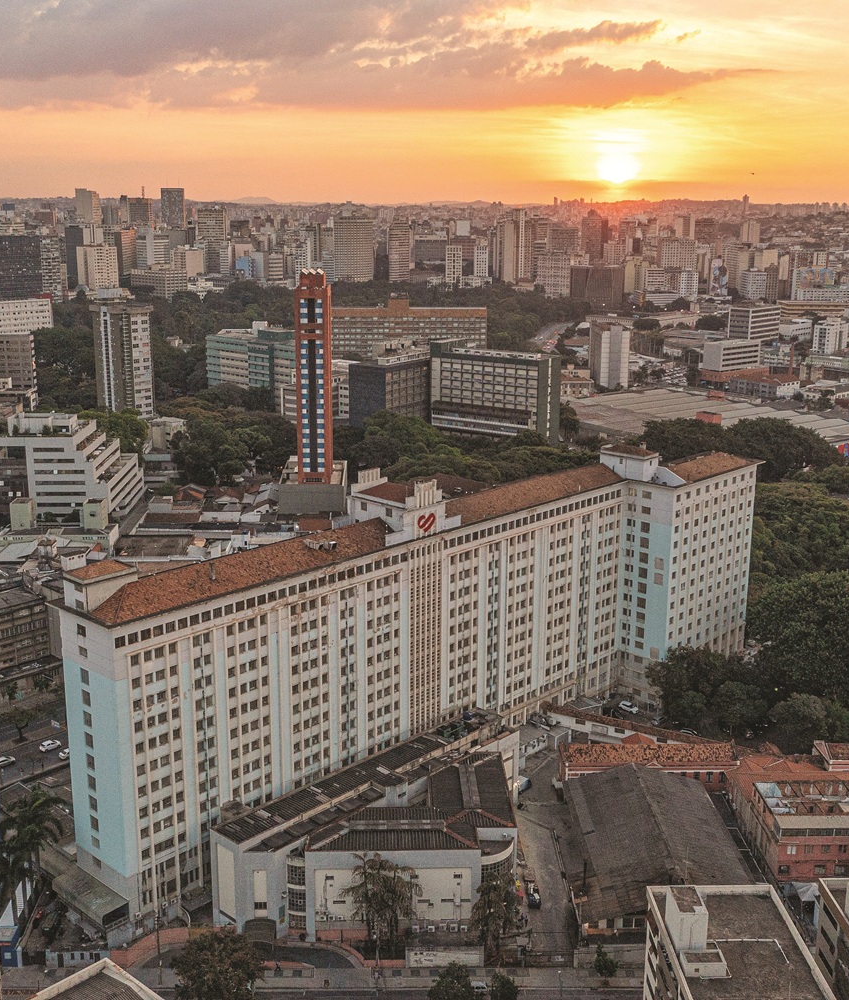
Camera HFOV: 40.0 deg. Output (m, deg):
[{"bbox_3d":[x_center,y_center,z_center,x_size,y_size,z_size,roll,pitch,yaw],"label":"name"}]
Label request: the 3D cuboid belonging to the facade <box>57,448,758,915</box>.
[{"bbox_3d":[11.909,23.423,226.046,27.160,55.520,165.700,13,18,41],"label":"facade"}]

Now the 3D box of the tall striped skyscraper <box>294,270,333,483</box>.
[{"bbox_3d":[-35.383,-35.151,376.996,10.500,76.640,13.000,0,14,-2],"label":"tall striped skyscraper"}]

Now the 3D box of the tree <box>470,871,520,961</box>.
[{"bbox_3d":[10.130,59.950,168.770,6.800,12.900,6.800,0,14,0],"label":"tree"}]

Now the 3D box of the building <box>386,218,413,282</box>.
[{"bbox_3d":[-29.525,-293.202,1379.240,24.500,77.156,22.000,3,14,12],"label":"building"}]

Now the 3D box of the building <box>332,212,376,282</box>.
[{"bbox_3d":[-81.695,-291.370,1363.947,47.000,88.650,20.000,0,14,-2],"label":"building"}]

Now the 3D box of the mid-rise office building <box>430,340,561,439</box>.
[{"bbox_3d":[29.538,-43.811,490.944,49.100,38.500,19.000,9,16,31],"label":"mid-rise office building"}]

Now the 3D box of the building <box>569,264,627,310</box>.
[{"bbox_3d":[195.371,-239.152,1328.424,60.000,55.480,25.000,0,14,-2],"label":"building"}]

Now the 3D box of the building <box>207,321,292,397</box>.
[{"bbox_3d":[-78.540,-65.540,572.320,71.000,36.810,18.000,14,19,43],"label":"building"}]

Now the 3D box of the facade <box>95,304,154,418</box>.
[{"bbox_3d":[-117.919,-53.704,464.002,21.500,49.200,11.500,10,17,36],"label":"facade"}]

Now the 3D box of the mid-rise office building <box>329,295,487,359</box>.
[{"bbox_3d":[-14.276,-98.244,716.186,104.000,50.220,18.000,0,14,-2],"label":"mid-rise office building"}]

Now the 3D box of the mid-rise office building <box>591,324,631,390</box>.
[{"bbox_3d":[110.750,-85.036,697.559,18.000,38.950,20.000,-1,14,-6],"label":"mid-rise office building"}]

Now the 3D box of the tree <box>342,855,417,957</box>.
[{"bbox_3d":[-6.180,58.778,167.693,9.500,14.200,8.000,0,14,0],"label":"tree"}]

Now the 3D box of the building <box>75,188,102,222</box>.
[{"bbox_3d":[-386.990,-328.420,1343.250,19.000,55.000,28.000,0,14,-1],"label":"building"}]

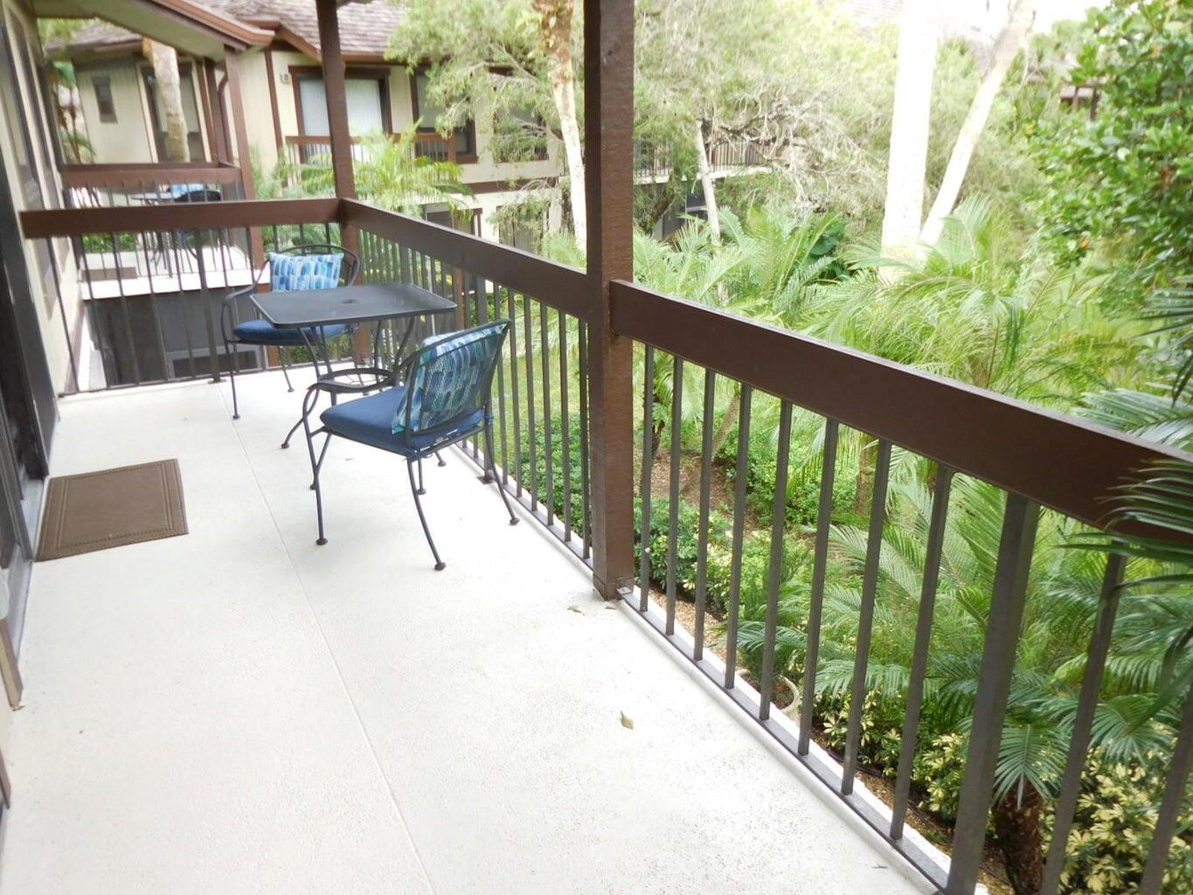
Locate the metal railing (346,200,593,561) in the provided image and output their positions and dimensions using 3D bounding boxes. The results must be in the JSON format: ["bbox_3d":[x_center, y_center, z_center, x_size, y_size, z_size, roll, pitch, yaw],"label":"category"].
[{"bbox_3d":[-0.773,-0.558,4.144,0.075,1.023,3.228,-11,22,-25],"label":"metal railing"}]

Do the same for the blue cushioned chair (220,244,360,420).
[{"bbox_3d":[-1.576,-0.607,4.549,0.590,0.808,0.585,2,20,9],"label":"blue cushioned chair"}]

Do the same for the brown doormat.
[{"bbox_3d":[-1.964,0.224,3.508,0.504,0.012,0.884,-11,22,-25],"label":"brown doormat"}]

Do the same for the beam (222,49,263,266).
[{"bbox_3d":[-3.664,-2.913,8.940,0.110,2.153,0.110,-11,22,-25],"label":"beam"}]

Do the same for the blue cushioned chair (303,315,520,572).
[{"bbox_3d":[-0.669,-0.073,3.175,0.582,0.819,0.589,11,23,29],"label":"blue cushioned chair"}]

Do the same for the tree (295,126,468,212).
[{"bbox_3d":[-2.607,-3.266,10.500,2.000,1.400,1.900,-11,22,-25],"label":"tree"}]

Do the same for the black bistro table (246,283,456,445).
[{"bbox_3d":[-1.069,-0.301,3.908,0.741,0.716,0.748,-11,22,-25],"label":"black bistro table"}]

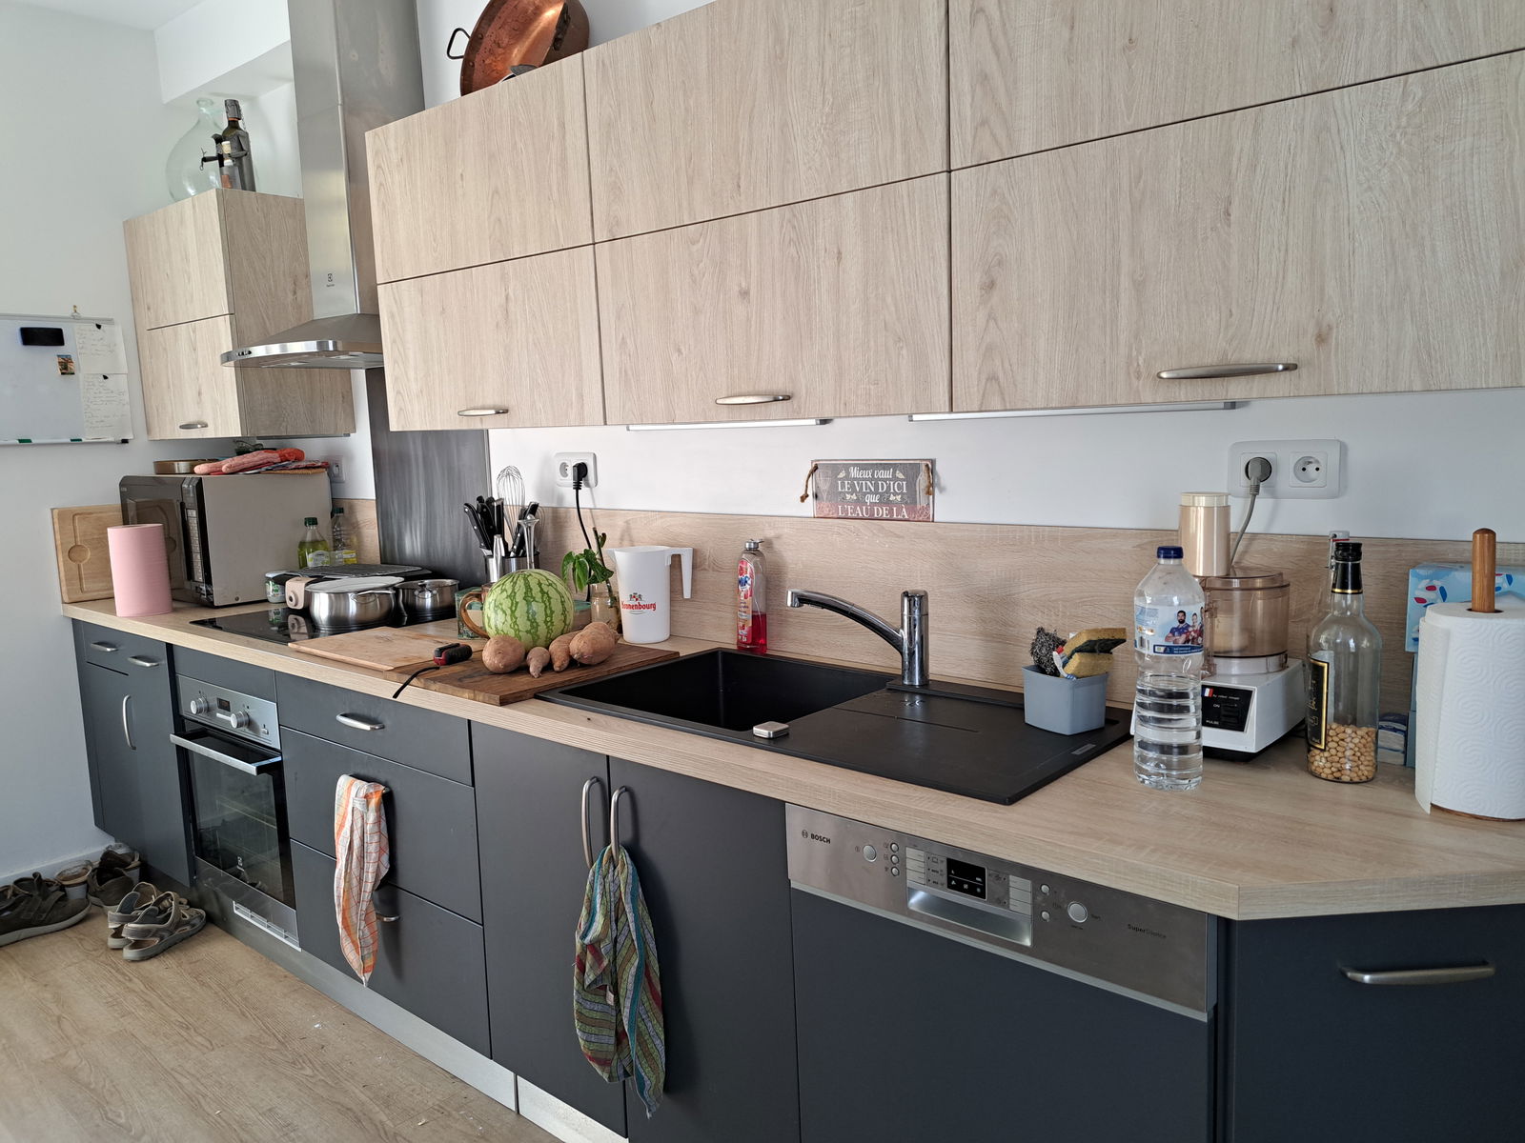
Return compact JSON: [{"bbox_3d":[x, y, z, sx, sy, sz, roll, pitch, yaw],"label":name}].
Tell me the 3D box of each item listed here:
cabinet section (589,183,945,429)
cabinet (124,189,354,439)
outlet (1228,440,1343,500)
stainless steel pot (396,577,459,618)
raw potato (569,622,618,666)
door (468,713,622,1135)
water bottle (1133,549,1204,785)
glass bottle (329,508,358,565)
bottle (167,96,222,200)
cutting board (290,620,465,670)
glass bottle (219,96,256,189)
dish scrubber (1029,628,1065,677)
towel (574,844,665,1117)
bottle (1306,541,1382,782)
[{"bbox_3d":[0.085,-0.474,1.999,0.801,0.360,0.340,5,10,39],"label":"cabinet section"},{"bbox_3d":[-1.715,-0.802,3.466,0.685,0.714,0.369,5,10,39],"label":"cabinet"},{"bbox_3d":[0.813,-0.160,1.651,0.161,0.088,0.016,5,10,40],"label":"outlet"},{"bbox_3d":[-0.959,0.078,3.036,0.185,0.092,0.215,-4,8,-18],"label":"stainless steel pot"},{"bbox_3d":[-0.360,0.154,2.263,0.086,0.083,0.147,0,8,12],"label":"raw potato"},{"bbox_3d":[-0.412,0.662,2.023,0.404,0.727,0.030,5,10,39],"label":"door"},{"bbox_3d":[0.561,0.132,1.453,0.088,0.325,0.088,-1,8,3],"label":"water bottle"},{"bbox_3d":[-1.324,-0.050,3.334,0.079,0.297,0.079,5,10,39],"label":"glass bottle"},{"bbox_3d":[-1.750,-1.306,3.355,0.266,0.360,0.266,5,10,39],"label":"bottle"},{"bbox_3d":[-0.874,0.181,2.482,0.502,0.015,0.254,4,10,41],"label":"cutting board"},{"bbox_3d":[-1.576,-1.254,3.162,0.085,0.300,0.085,5,10,39],"label":"glass bottle"},{"bbox_3d":[0.480,0.139,1.772,0.065,0.085,0.060,5,10,40],"label":"dish scrubber"},{"bbox_3d":[-0.253,0.700,1.840,0.175,0.485,0.065,5,10,39],"label":"towel"},{"bbox_3d":[0.808,0.124,1.464,0.085,0.324,0.085,-3,8,-11],"label":"bottle"}]

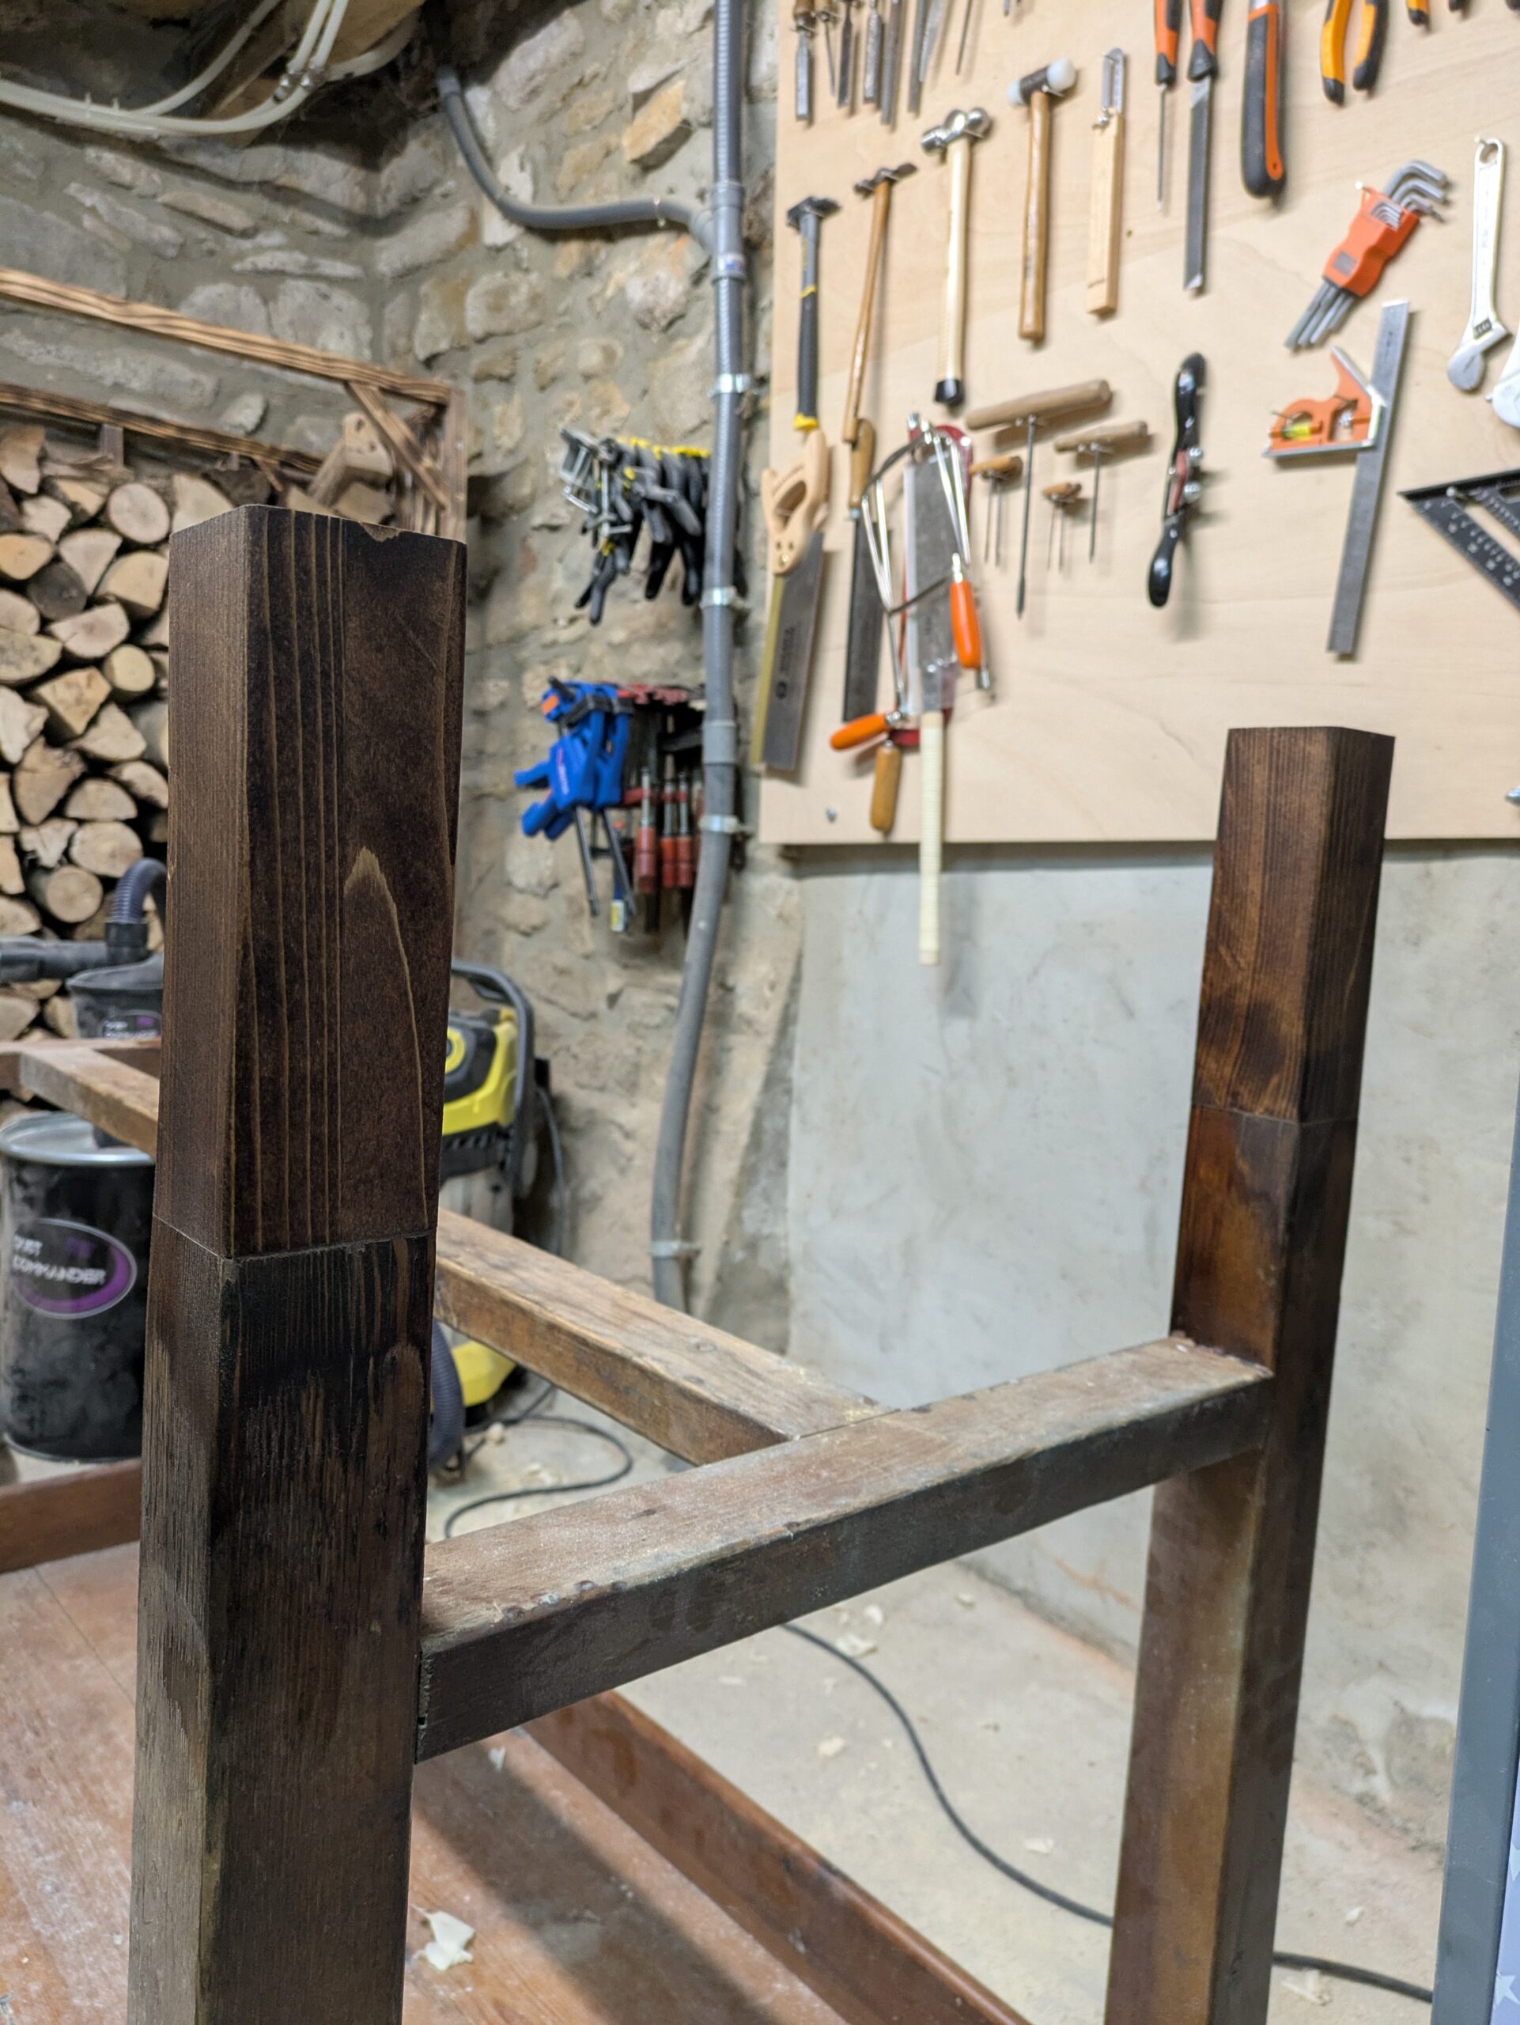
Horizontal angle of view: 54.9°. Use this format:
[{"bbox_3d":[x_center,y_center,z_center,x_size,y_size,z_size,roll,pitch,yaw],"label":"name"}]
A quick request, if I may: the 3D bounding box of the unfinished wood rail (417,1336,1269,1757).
[{"bbox_3d":[0.057,0.199,0.606,0.468,0.036,0.060,-1,7,-40],"label":"unfinished wood rail"}]

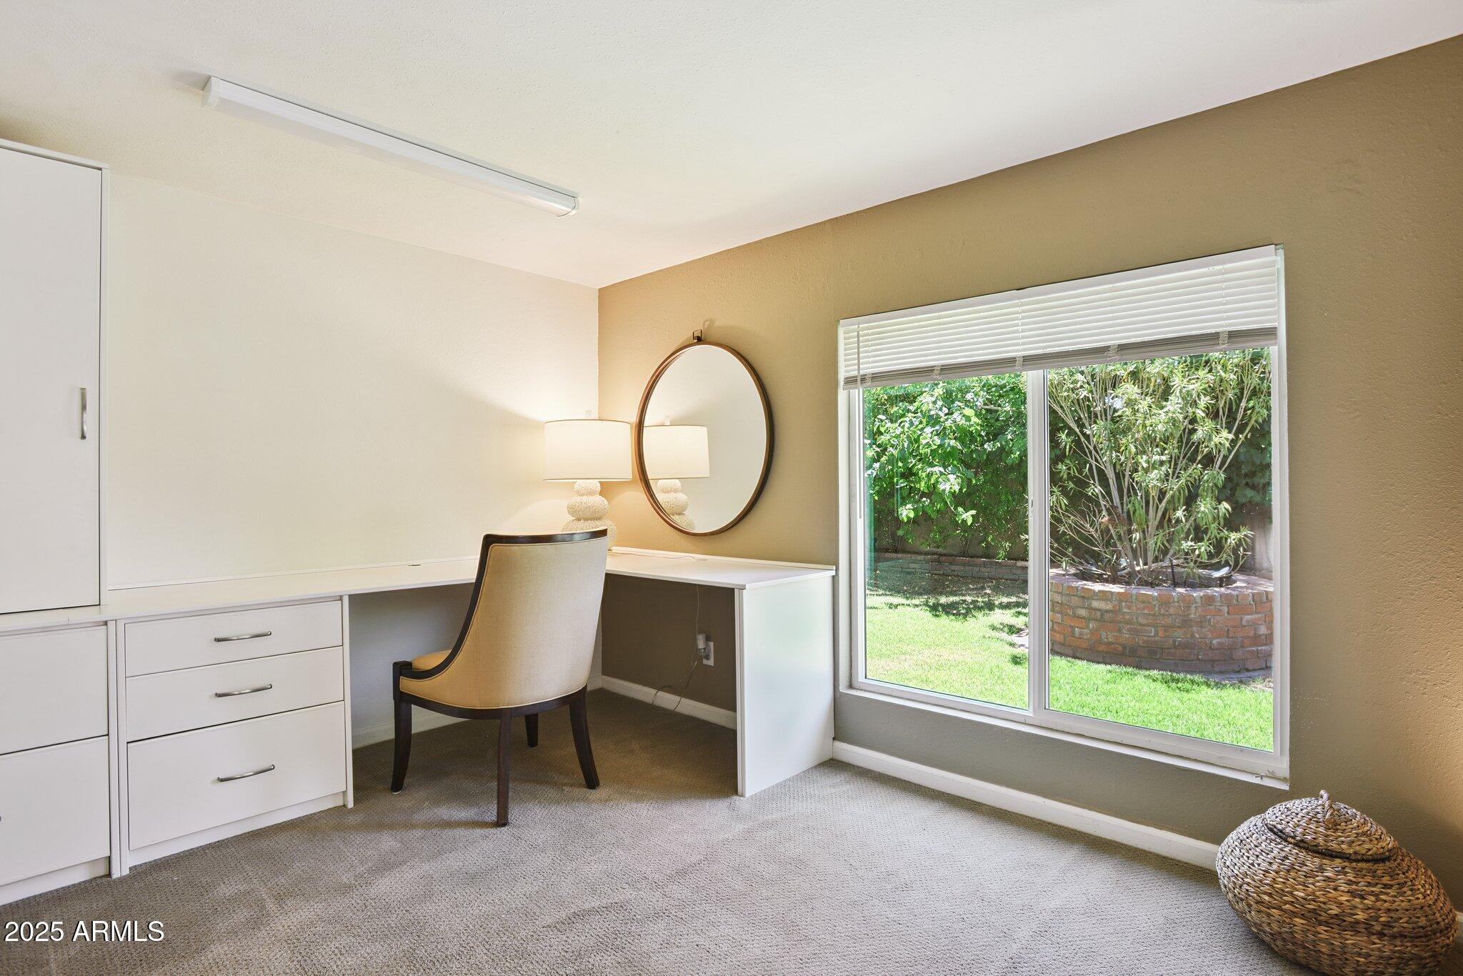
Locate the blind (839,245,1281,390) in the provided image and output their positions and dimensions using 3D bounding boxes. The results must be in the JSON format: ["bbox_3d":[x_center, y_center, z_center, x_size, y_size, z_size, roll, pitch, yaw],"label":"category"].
[{"bbox_3d":[1.009,-0.548,2.705,1.485,0.288,0.050,0,0,43],"label":"blind"}]

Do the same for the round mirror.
[{"bbox_3d":[-0.160,-0.234,3.745,0.930,0.930,0.033,0,1,43],"label":"round mirror"}]

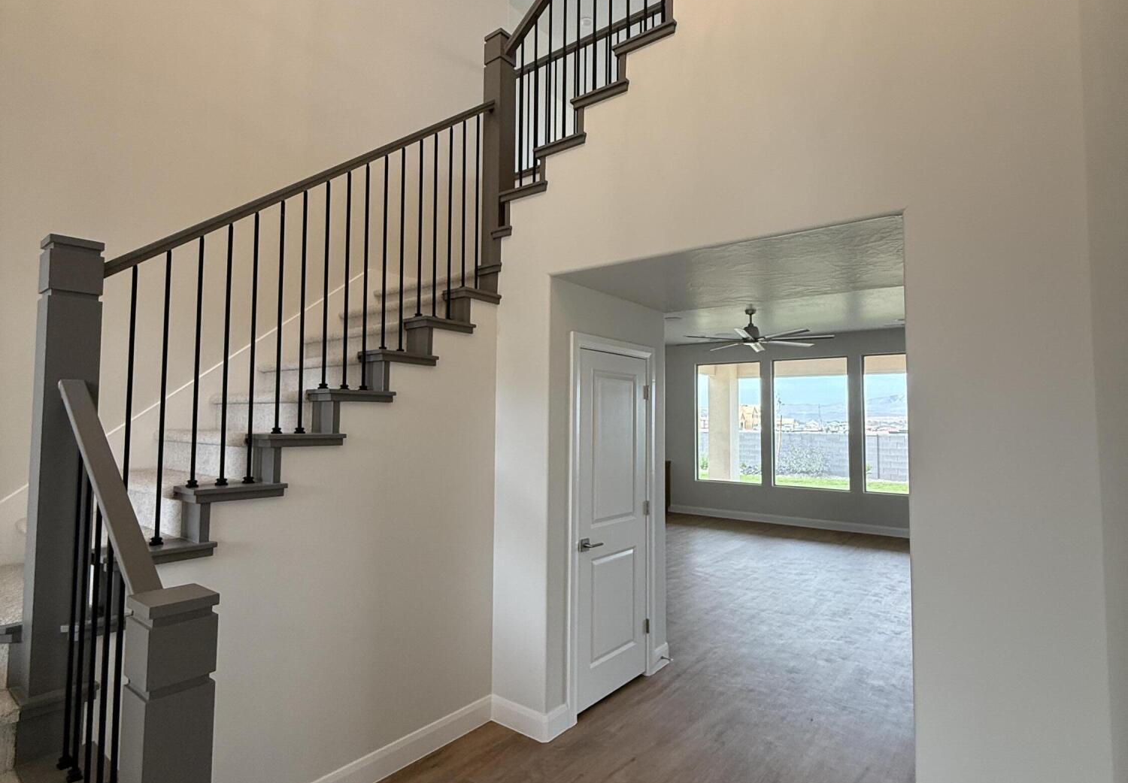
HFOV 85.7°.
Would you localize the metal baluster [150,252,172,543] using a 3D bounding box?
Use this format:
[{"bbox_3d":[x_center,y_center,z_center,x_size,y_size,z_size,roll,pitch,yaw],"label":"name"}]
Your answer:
[{"bbox_3d":[-1.447,0.020,2.196,0.031,1.059,0.031,-2,-3,38],"label":"metal baluster"}]

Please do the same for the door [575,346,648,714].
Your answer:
[{"bbox_3d":[0.303,0.793,3.729,0.040,2.045,0.735,-2,-4,38],"label":"door"}]

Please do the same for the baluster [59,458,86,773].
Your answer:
[{"bbox_3d":[-1.471,0.604,1.827,0.031,1.028,0.031,-2,-3,38],"label":"baluster"}]

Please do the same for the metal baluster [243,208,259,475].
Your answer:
[{"bbox_3d":[-1.251,-0.181,2.455,0.031,1.097,0.031,-2,-3,38],"label":"metal baluster"}]

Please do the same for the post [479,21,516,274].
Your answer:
[{"bbox_3d":[-0.387,-1.426,3.641,0.140,1.410,0.140,-2,-4,38],"label":"post"}]

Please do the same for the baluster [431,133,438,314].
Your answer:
[{"bbox_3d":[-0.680,-0.876,3.214,0.031,0.995,0.031,-2,-3,38],"label":"baluster"}]

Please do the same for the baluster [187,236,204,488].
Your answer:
[{"bbox_3d":[-1.379,-0.113,2.288,0.031,0.943,0.031,-2,-3,38],"label":"baluster"}]

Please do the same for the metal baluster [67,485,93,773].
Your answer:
[{"bbox_3d":[-1.401,0.633,1.772,0.031,0.966,0.031,-2,-3,38],"label":"metal baluster"}]

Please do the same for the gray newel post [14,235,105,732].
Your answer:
[{"bbox_3d":[-1.630,0.245,1.969,0.140,1.465,0.140,-2,-4,38],"label":"gray newel post"}]

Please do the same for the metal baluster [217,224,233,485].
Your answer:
[{"bbox_3d":[-1.316,-0.147,2.371,0.031,1.019,0.031,-2,-3,38],"label":"metal baluster"}]

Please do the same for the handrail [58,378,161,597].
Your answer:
[{"bbox_3d":[-1.269,0.265,1.685,1.000,0.046,0.063,42,22,32],"label":"handrail"}]

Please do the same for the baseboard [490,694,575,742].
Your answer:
[{"bbox_3d":[-0.186,1.744,3.306,0.385,0.133,0.210,-2,-4,38],"label":"baseboard"}]

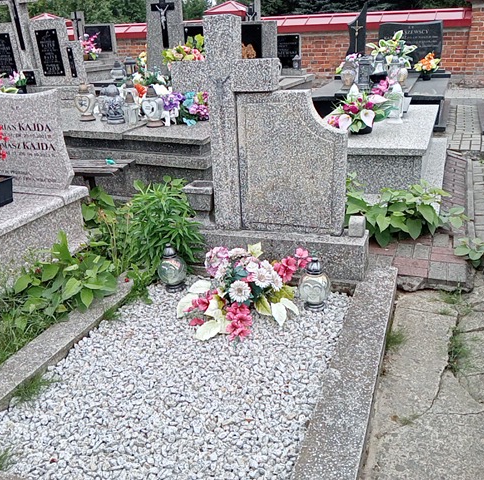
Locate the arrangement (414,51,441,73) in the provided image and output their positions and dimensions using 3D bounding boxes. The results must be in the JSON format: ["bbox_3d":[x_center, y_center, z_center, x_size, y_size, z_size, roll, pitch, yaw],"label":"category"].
[{"bbox_3d":[2.820,-2.693,7.862,0.380,0.300,0.320,5,24,17],"label":"arrangement"}]

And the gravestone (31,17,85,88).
[{"bbox_3d":[-2.022,-2.060,5.689,0.580,0.680,0.130,6,24,20],"label":"gravestone"}]

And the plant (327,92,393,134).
[{"bbox_3d":[1.023,-1.122,4.485,0.560,0.360,0.420,5,24,17],"label":"plant"}]

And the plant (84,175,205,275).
[{"bbox_3d":[-0.519,-0.116,2.929,0.700,0.520,0.420,6,24,19],"label":"plant"}]

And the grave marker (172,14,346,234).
[{"bbox_3d":[0.096,-0.535,2.508,0.840,1.020,0.160,5,24,17],"label":"grave marker"}]

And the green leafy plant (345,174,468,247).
[{"bbox_3d":[1.076,-0.210,3.448,0.820,0.350,0.500,6,24,20],"label":"green leafy plant"}]

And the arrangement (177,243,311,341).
[{"bbox_3d":[0.008,0.183,2.252,0.510,0.320,0.430,6,24,19],"label":"arrangement"}]

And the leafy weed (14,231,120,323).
[{"bbox_3d":[-0.866,0.171,2.563,0.460,0.340,0.380,6,24,19],"label":"leafy weed"}]

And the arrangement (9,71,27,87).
[{"bbox_3d":[-2.444,-1.745,5.648,0.190,0.200,0.180,6,24,20],"label":"arrangement"}]

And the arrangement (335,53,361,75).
[{"bbox_3d":[1.462,-2.374,7.043,0.340,0.340,0.280,6,24,20],"label":"arrangement"}]

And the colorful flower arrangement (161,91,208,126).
[{"bbox_3d":[-0.474,-1.114,4.421,0.440,0.270,0.300,6,24,20],"label":"colorful flower arrangement"}]

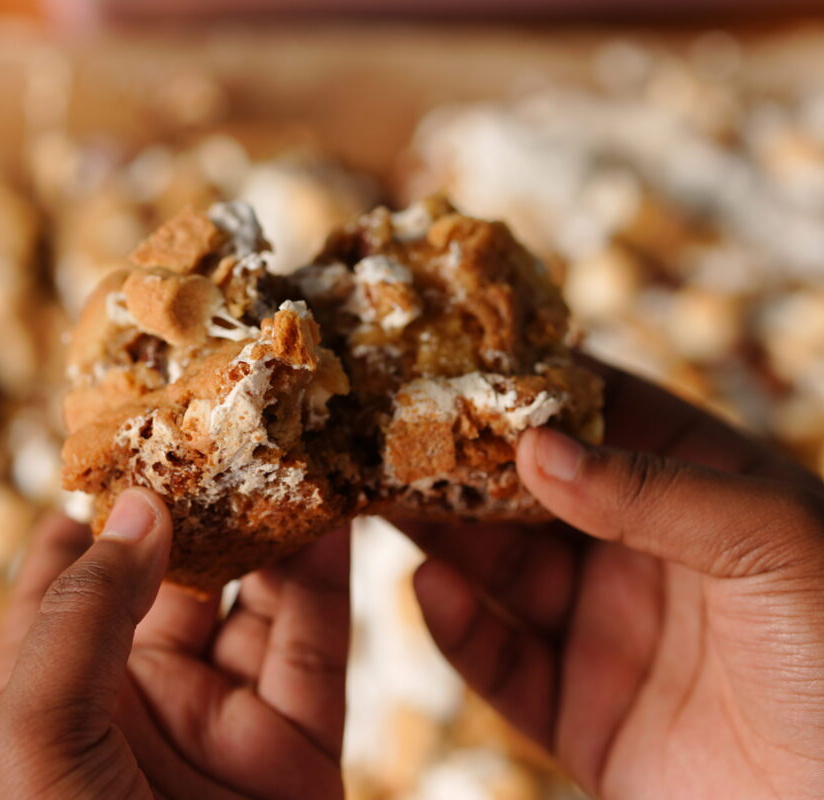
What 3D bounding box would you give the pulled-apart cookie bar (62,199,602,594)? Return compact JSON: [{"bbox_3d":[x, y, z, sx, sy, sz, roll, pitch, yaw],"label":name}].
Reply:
[{"bbox_3d":[-0.018,-0.001,0.632,0.117,0.052,0.074,0,40,0],"label":"pulled-apart cookie bar"}]

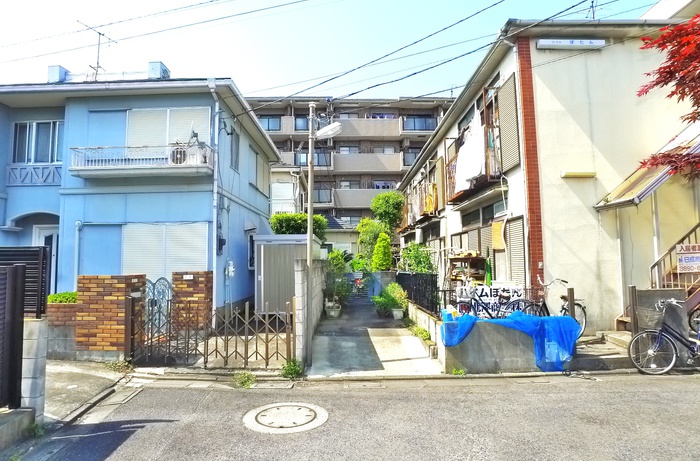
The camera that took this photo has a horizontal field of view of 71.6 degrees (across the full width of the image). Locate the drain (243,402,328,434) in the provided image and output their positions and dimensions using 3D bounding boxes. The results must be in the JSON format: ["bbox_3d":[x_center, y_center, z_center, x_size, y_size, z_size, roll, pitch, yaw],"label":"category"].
[{"bbox_3d":[-0.661,1.930,5.000,0.880,0.040,0.880,-1,-4,0],"label":"drain"}]

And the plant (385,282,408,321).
[{"bbox_3d":[1.064,1.624,11.100,0.500,0.820,0.480,-1,-4,0],"label":"plant"}]

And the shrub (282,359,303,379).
[{"bbox_3d":[-0.838,1.976,6.950,0.290,0.260,0.260,-1,-4,0],"label":"shrub"}]

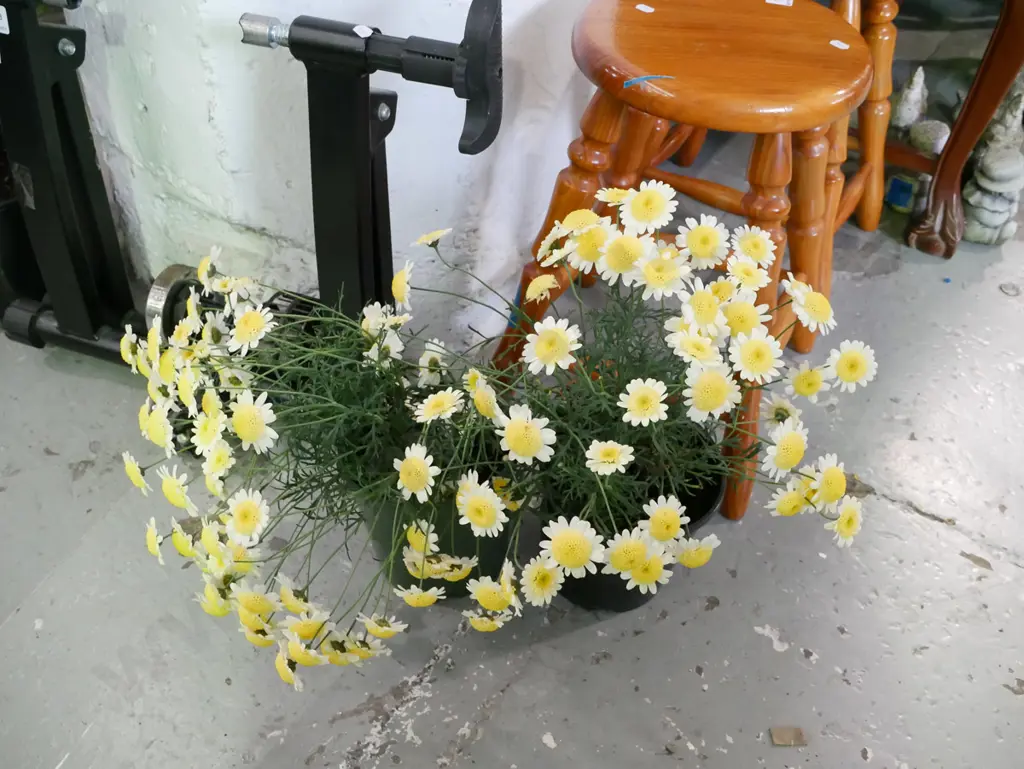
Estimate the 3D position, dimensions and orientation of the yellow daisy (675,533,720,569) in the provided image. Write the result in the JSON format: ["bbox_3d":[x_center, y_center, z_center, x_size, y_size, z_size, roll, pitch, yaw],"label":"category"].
[{"bbox_3d":[0.176,0.157,0.953,0.045,0.045,0.021,-2,51,-5],"label":"yellow daisy"}]

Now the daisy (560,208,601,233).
[{"bbox_3d":[0.062,-0.143,0.890,0.048,0.018,0.048,-32,33,-30],"label":"daisy"}]

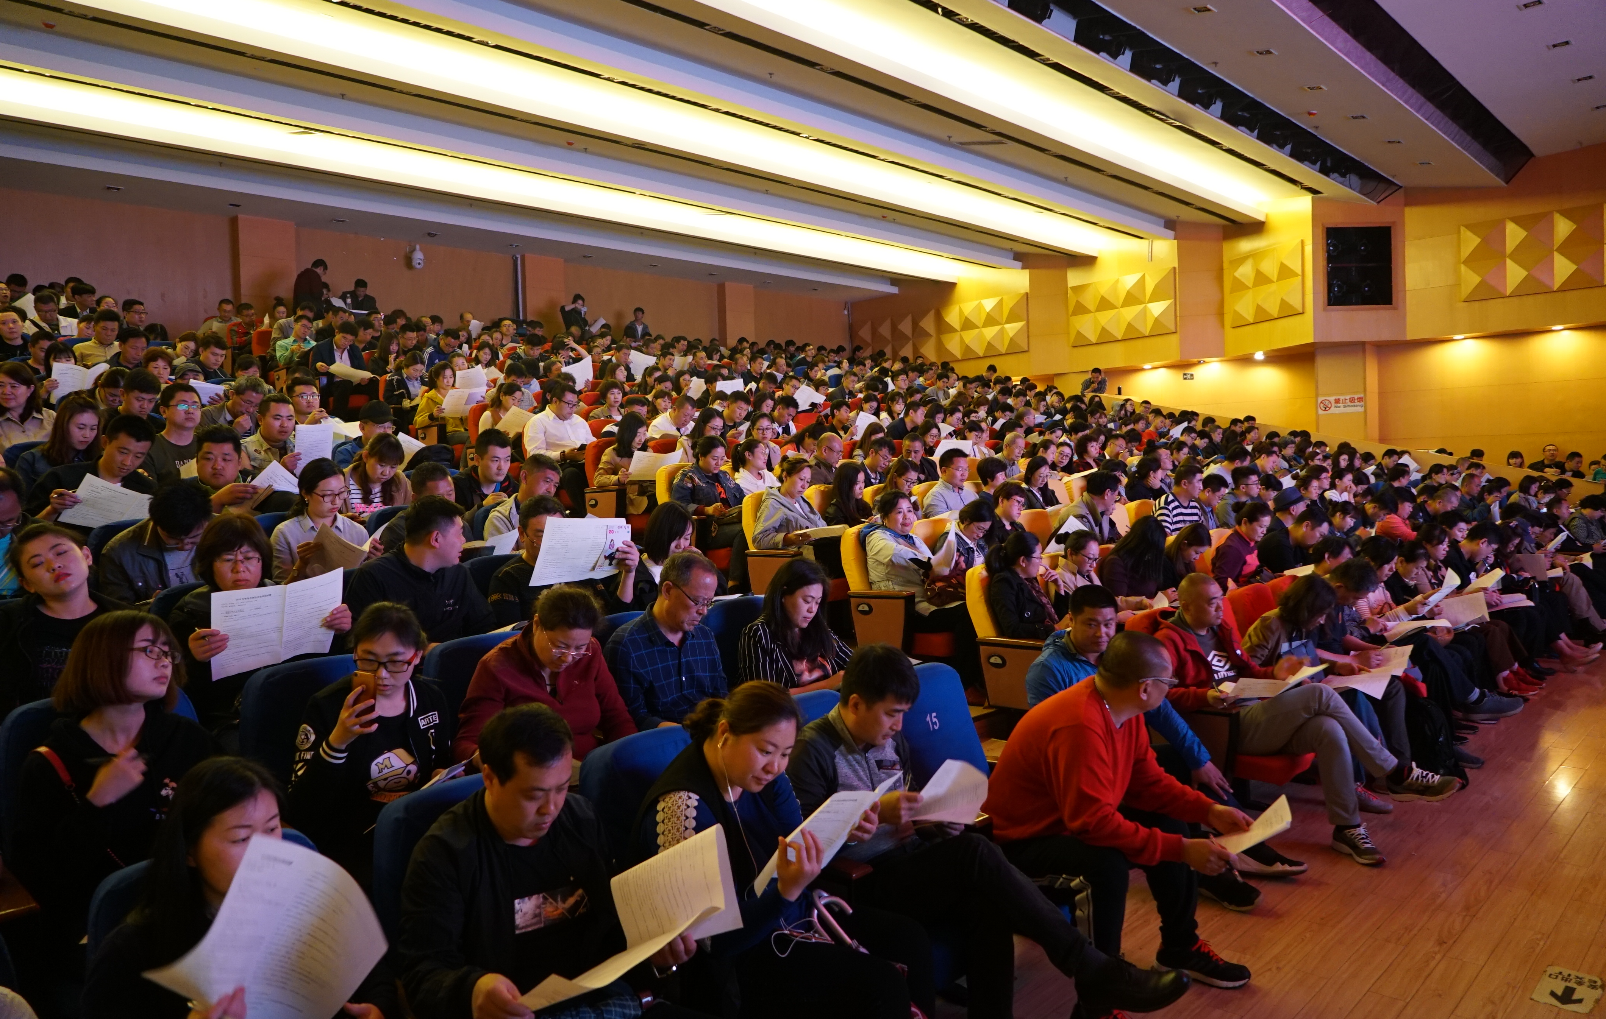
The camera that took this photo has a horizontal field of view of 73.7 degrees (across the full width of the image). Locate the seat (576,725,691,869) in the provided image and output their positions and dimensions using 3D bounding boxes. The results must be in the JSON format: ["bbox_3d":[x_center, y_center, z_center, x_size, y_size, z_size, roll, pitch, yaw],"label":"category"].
[{"bbox_3d":[-0.183,1.059,2.589,0.620,0.960,0.520,0,3,45],"label":"seat"}]

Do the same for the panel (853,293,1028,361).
[{"bbox_3d":[3.076,-3.986,24.467,0.200,1.260,4.900,-4,3,-42],"label":"panel"}]

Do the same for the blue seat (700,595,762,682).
[{"bbox_3d":[-0.043,0.819,3.925,0.620,0.960,0.520,0,3,45],"label":"blue seat"}]

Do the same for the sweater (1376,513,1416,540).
[{"bbox_3d":[5.700,0.268,10.255,0.420,0.520,0.480,0,3,44],"label":"sweater"}]

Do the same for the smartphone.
[{"bbox_3d":[-0.973,0.421,2.380,0.067,0.138,0.009,-2,15,-9],"label":"smartphone"}]

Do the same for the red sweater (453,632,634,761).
[{"bbox_3d":[-0.817,0.692,3.510,0.500,0.560,0.390,-3,3,-38],"label":"red sweater"}]

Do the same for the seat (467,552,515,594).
[{"bbox_3d":[-1.006,0.680,4.138,0.620,0.960,0.520,0,3,45],"label":"seat"}]

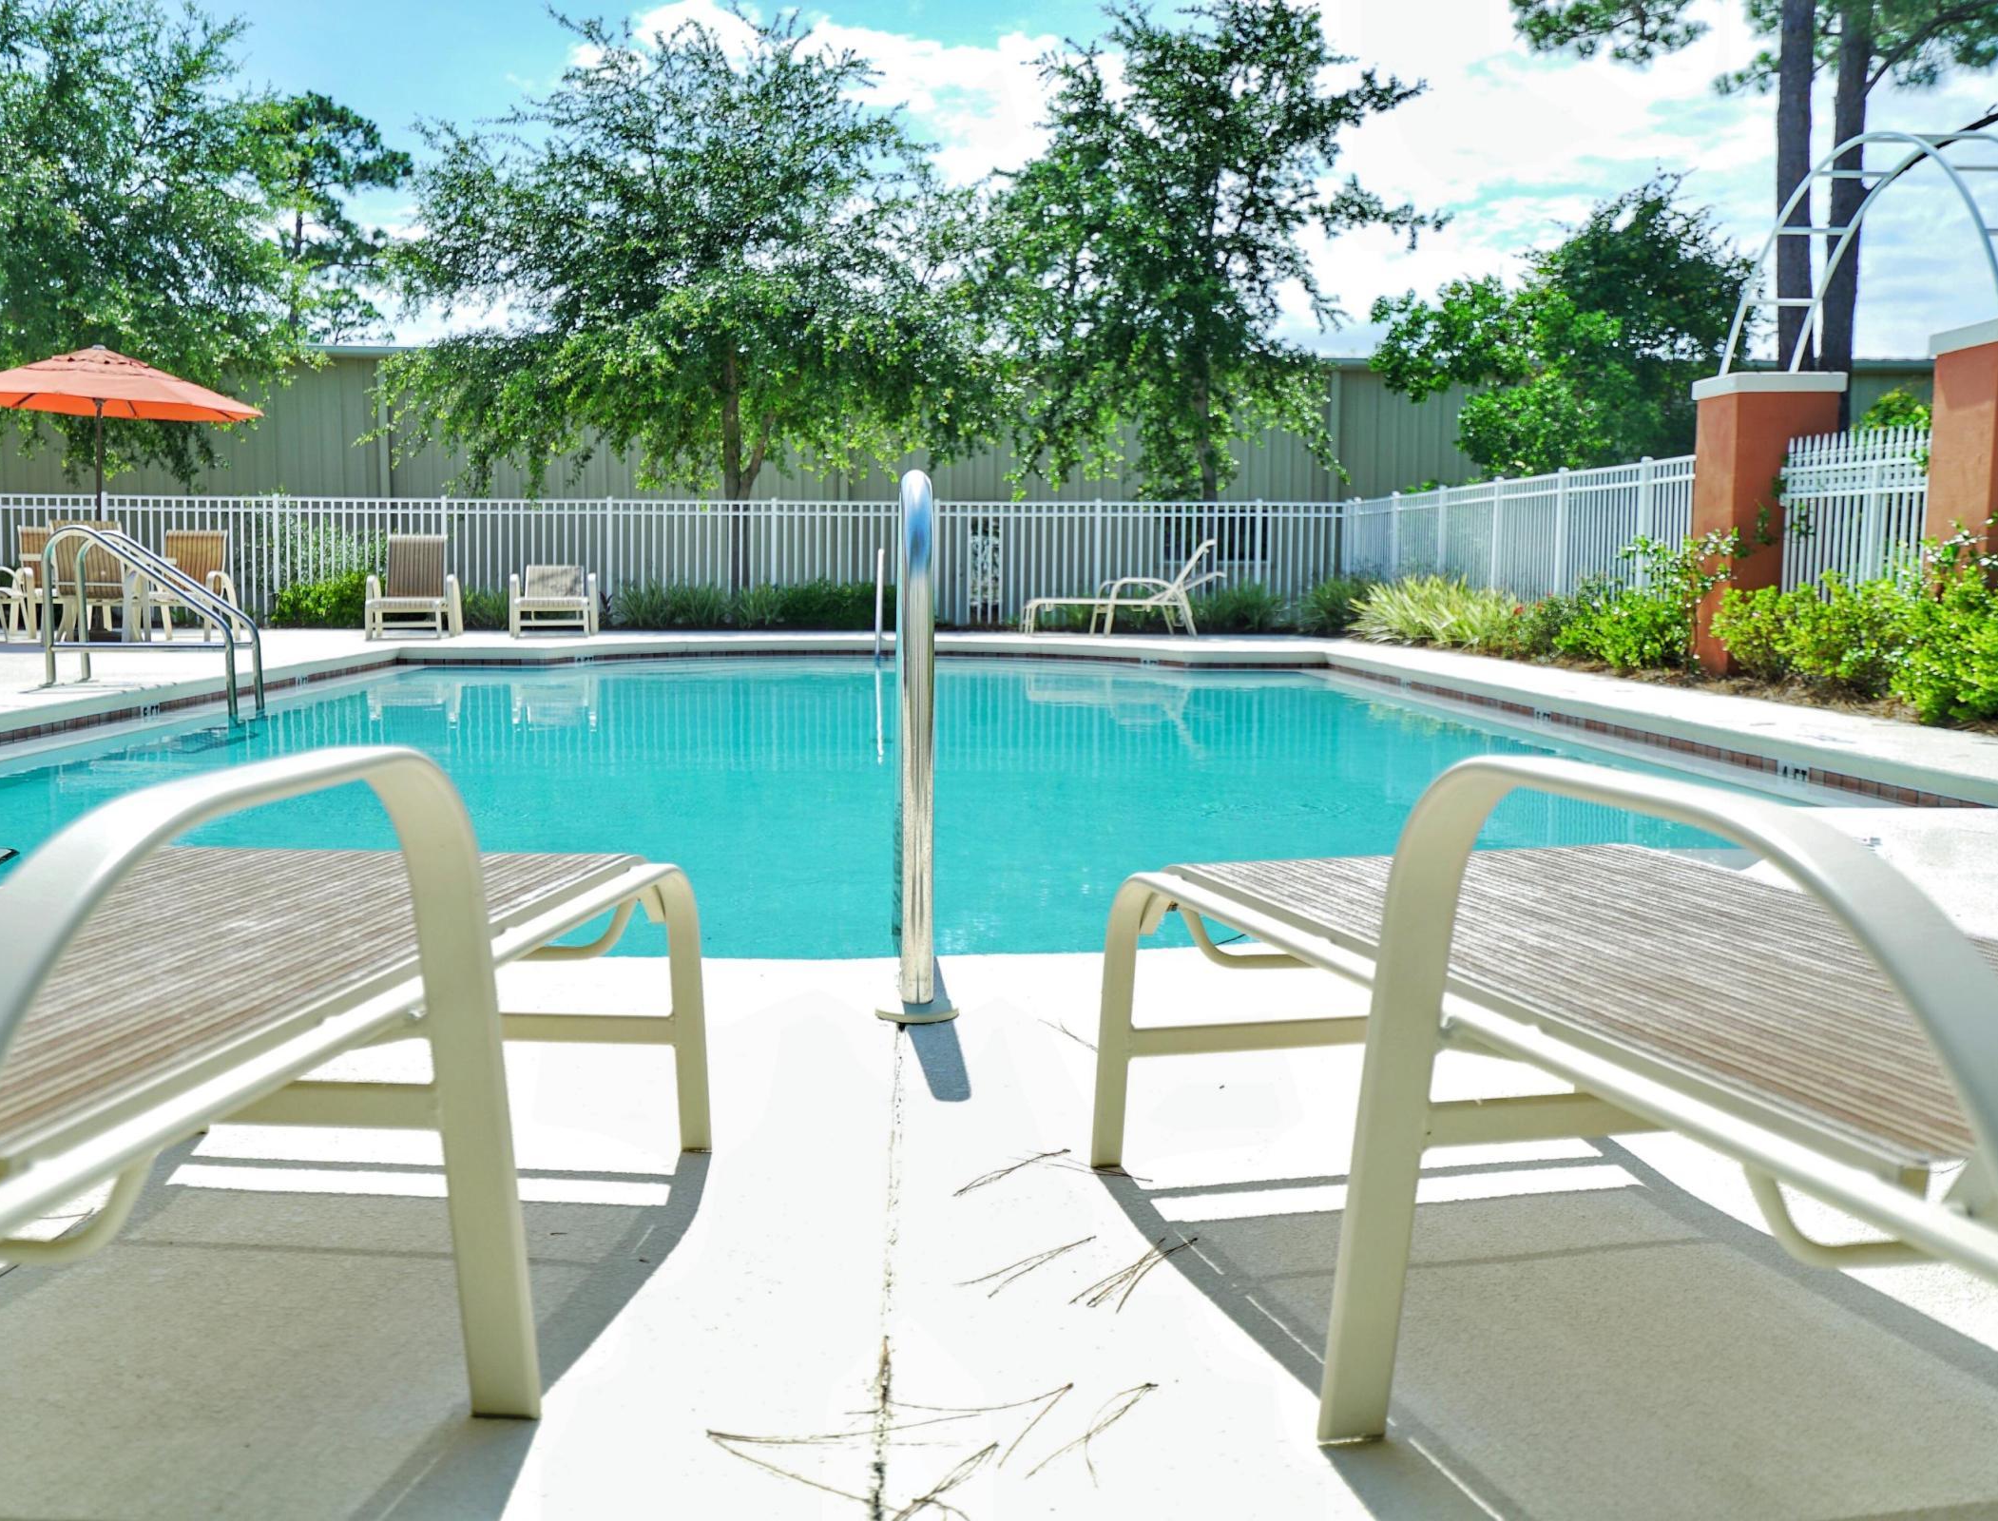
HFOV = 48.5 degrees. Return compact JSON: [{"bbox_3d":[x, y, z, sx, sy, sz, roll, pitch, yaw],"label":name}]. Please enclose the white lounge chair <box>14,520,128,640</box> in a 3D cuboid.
[{"bbox_3d":[-7.151,-1.389,17.184,0.620,0.960,0.760,-1,5,-14],"label":"white lounge chair"}]

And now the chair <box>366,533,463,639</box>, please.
[{"bbox_3d":[-5.133,-1.549,19.444,0.740,0.930,1.680,0,5,-10],"label":"chair"}]

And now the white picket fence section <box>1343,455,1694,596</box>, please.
[{"bbox_3d":[4.210,-1.714,19.388,0.060,1.420,11.100,0,5,-3],"label":"white picket fence section"}]

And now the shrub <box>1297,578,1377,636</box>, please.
[{"bbox_3d":[3.419,-1.599,22.628,0.760,0.620,0.740,0,5,-3],"label":"shrub"}]

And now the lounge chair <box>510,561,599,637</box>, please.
[{"bbox_3d":[-3.982,-1.440,19.888,0.740,0.650,1.850,-1,5,-10],"label":"lounge chair"}]

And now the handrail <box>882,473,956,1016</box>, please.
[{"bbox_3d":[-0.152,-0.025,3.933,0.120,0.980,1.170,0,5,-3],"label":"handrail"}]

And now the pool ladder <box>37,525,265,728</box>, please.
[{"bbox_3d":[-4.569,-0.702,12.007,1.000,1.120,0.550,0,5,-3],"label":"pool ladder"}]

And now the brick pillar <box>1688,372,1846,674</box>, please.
[{"bbox_3d":[4.628,-1.415,13.395,0.670,1.810,0.670,0,5,-3],"label":"brick pillar"}]

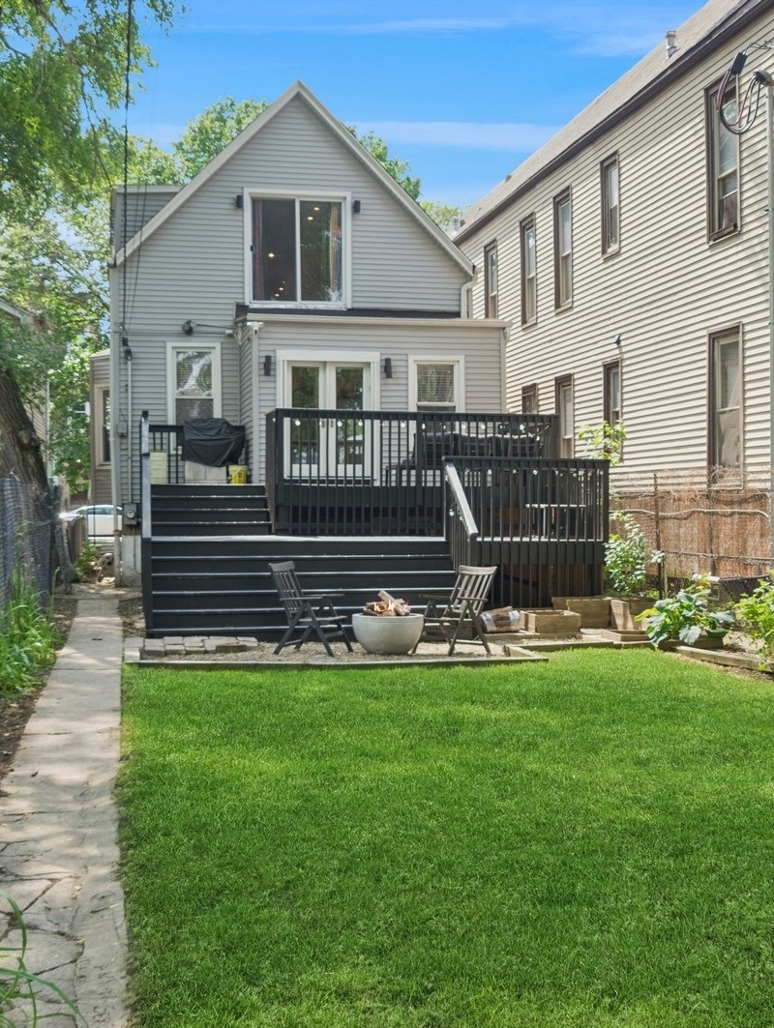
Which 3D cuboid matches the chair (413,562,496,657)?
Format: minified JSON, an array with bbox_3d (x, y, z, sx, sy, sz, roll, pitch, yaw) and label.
[{"bbox_3d":[0.738,1.038,13.032,0.770,0.940,0.610,0,0,-44],"label":"chair"}]

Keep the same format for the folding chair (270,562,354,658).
[{"bbox_3d":[-0.827,1.030,13.119,0.770,0.965,0.610,0,0,21],"label":"folding chair"}]

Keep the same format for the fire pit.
[{"bbox_3d":[0.017,1.175,13.155,0.775,0.660,0.775,0,0,0],"label":"fire pit"}]

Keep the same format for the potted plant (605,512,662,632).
[{"bbox_3d":[3.009,0.717,14.700,0.630,1.400,0.600,0,0,-13],"label":"potted plant"}]

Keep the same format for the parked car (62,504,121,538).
[{"bbox_3d":[-11.463,0.341,48.500,4.650,1.460,1.800,0,0,-13],"label":"parked car"}]

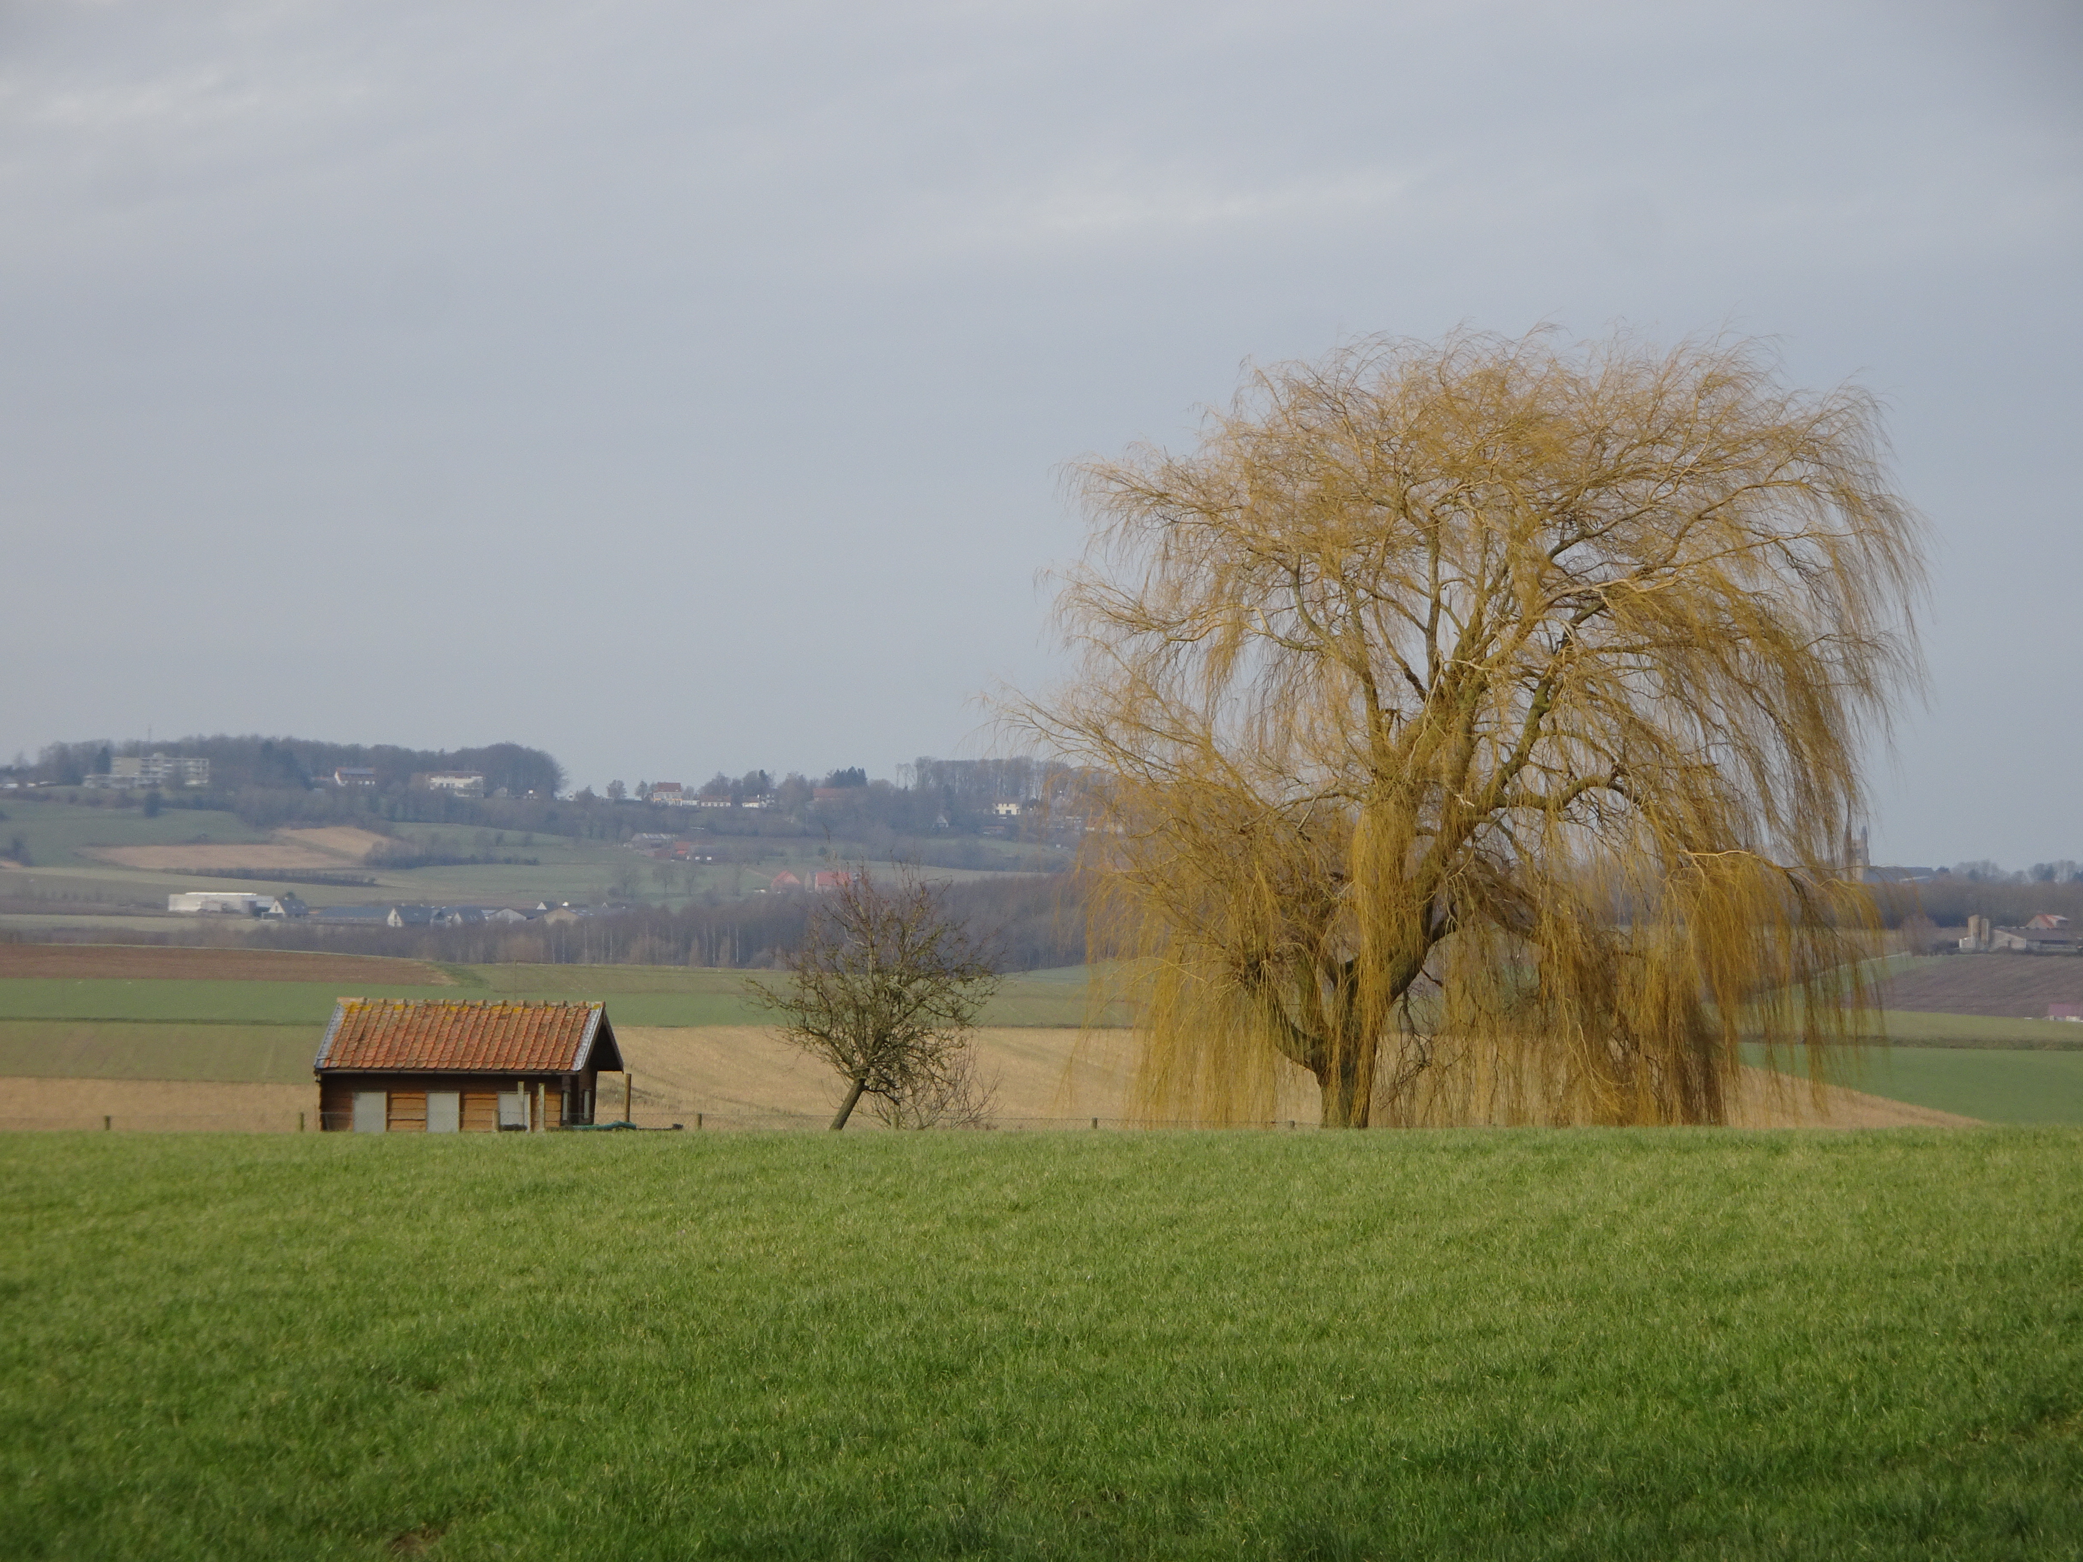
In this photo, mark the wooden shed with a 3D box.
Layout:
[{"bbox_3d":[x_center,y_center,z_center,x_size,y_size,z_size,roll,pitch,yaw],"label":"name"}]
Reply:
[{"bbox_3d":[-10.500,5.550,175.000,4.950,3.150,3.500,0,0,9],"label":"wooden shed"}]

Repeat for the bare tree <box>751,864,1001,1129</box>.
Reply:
[{"bbox_3d":[-2.940,4.150,170.000,4.450,5.300,4.200,0,0,0],"label":"bare tree"}]

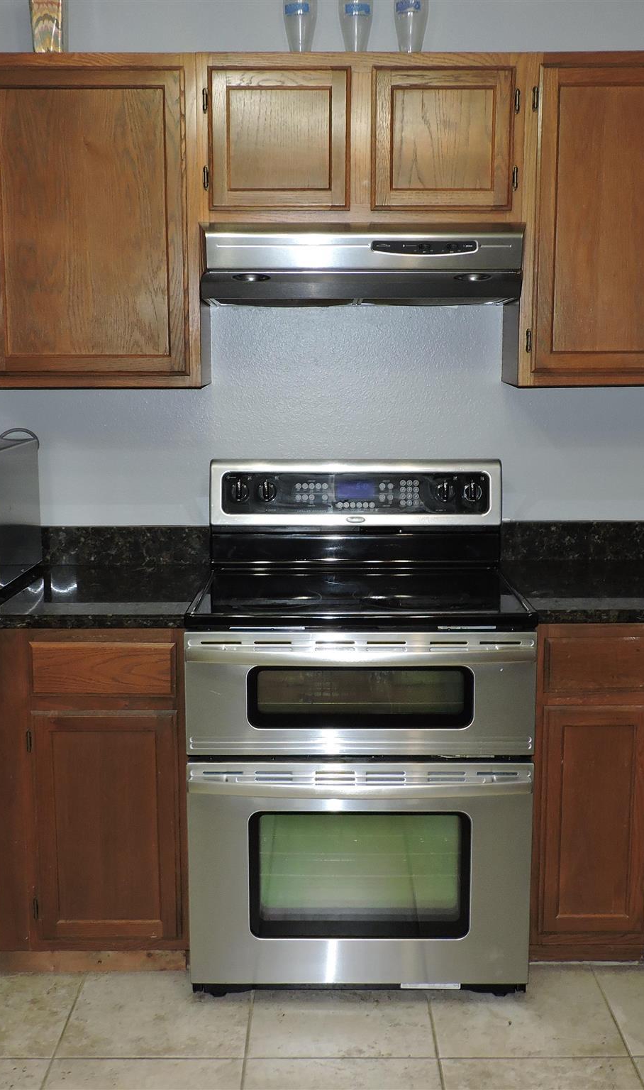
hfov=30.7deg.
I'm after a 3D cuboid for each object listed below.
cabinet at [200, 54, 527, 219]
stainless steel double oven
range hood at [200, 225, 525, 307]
[{"bbox_3d":[0.092,-0.964,2.862,0.765,0.382,0.330,0,10,0],"label":"cabinet"},{"bbox_3d":[0.086,0.413,2.888,0.758,1.189,0.695,0,10,0],"label":"stainless steel double oven"},{"bbox_3d":[0.093,-0.676,2.842,0.758,0.179,0.465,0,10,0],"label":"range hood"}]

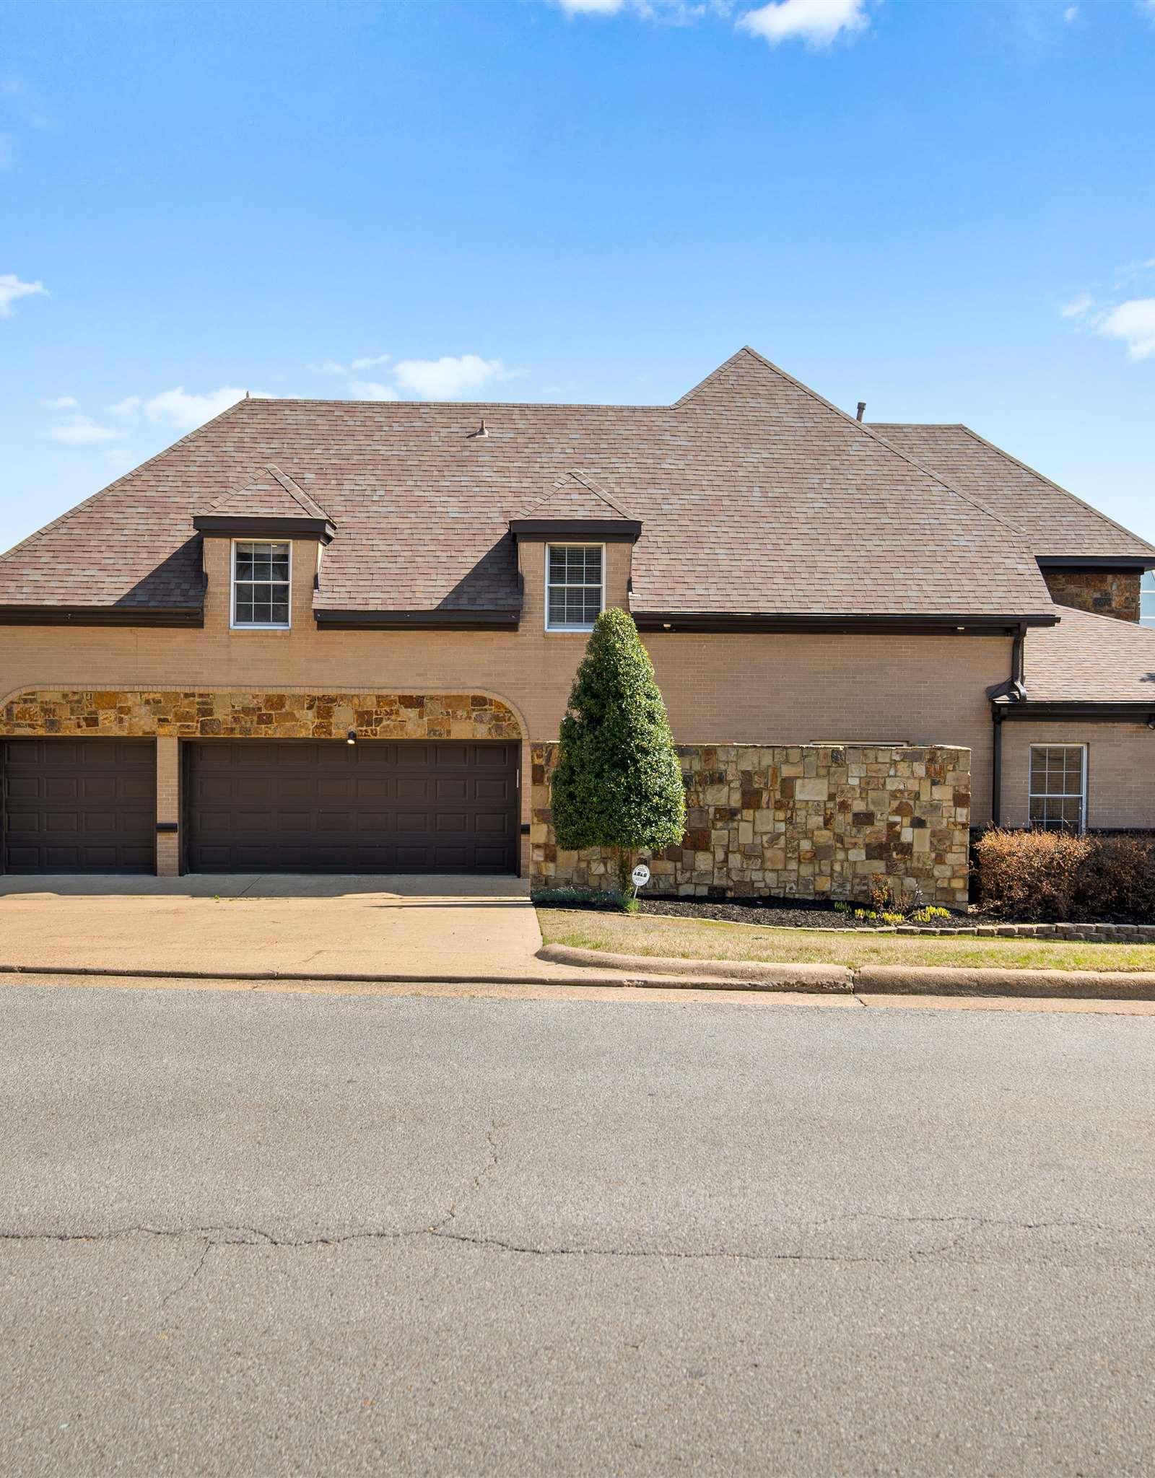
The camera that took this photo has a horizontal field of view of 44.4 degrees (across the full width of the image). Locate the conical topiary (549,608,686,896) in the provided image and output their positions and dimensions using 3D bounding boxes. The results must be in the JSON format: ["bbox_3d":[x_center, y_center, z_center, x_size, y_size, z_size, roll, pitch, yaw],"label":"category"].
[{"bbox_3d":[0.555,0.210,19.700,1.900,4.000,1.900,0,1,-1],"label":"conical topiary"}]

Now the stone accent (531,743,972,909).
[{"bbox_3d":[2.550,1.270,20.850,6.400,2.300,0.450,0,1,-1],"label":"stone accent"}]

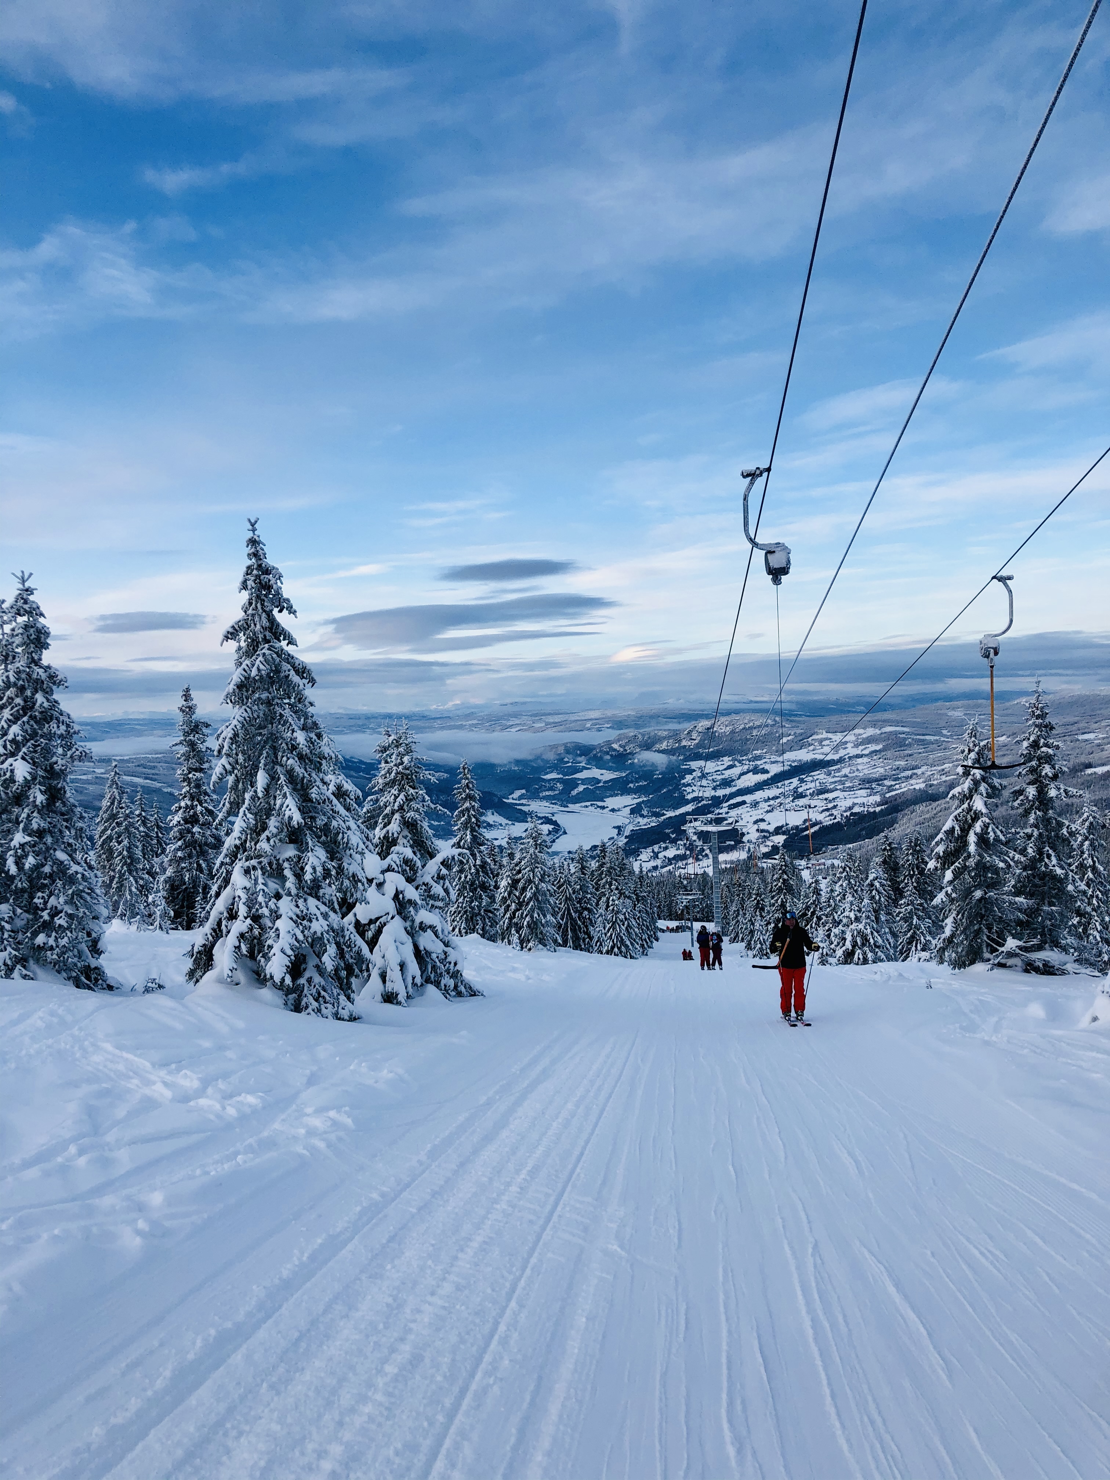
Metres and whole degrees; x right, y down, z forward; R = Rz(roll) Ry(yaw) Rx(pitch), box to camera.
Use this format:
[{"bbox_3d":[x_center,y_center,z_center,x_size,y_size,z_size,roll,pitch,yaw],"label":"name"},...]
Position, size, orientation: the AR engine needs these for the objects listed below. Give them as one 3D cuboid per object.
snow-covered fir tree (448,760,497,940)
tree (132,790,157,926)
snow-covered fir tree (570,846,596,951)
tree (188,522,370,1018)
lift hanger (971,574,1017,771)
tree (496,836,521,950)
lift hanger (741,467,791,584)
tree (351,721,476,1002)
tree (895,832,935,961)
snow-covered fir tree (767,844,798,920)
[{"bbox_3d":[-2.930,3.821,41.000,1.861,6.257,1.861,-1,2,0],"label":"snow-covered fir tree"},{"bbox_3d":[-15.150,4.377,44.000,1.190,5.057,1.190,-1,2,0],"label":"tree"},{"bbox_3d":[1.420,8.026,60.000,1.507,5.331,1.507,-1,2,0],"label":"snow-covered fir tree"},{"bbox_3d":[-5.147,0.517,22.300,3.381,9.153,3.381,-1,2,0],"label":"tree"},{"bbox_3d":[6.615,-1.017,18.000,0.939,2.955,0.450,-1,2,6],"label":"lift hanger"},{"bbox_3d":[-1.893,6.318,49.000,1.278,4.543,1.278,-1,2,0],"label":"tree"},{"bbox_3d":[2.485,-2.519,14.100,0.599,1.403,0.420,-1,2,6],"label":"lift hanger"},{"bbox_3d":[-3.064,2.612,26.000,2.737,6.052,2.737,-1,2,0],"label":"tree"},{"bbox_3d":[12.895,5.648,43.000,1.495,4.610,1.495,-1,2,0],"label":"tree"},{"bbox_3d":[10.845,7.542,57.000,1.707,5.010,1.707,-1,2,0],"label":"snow-covered fir tree"}]

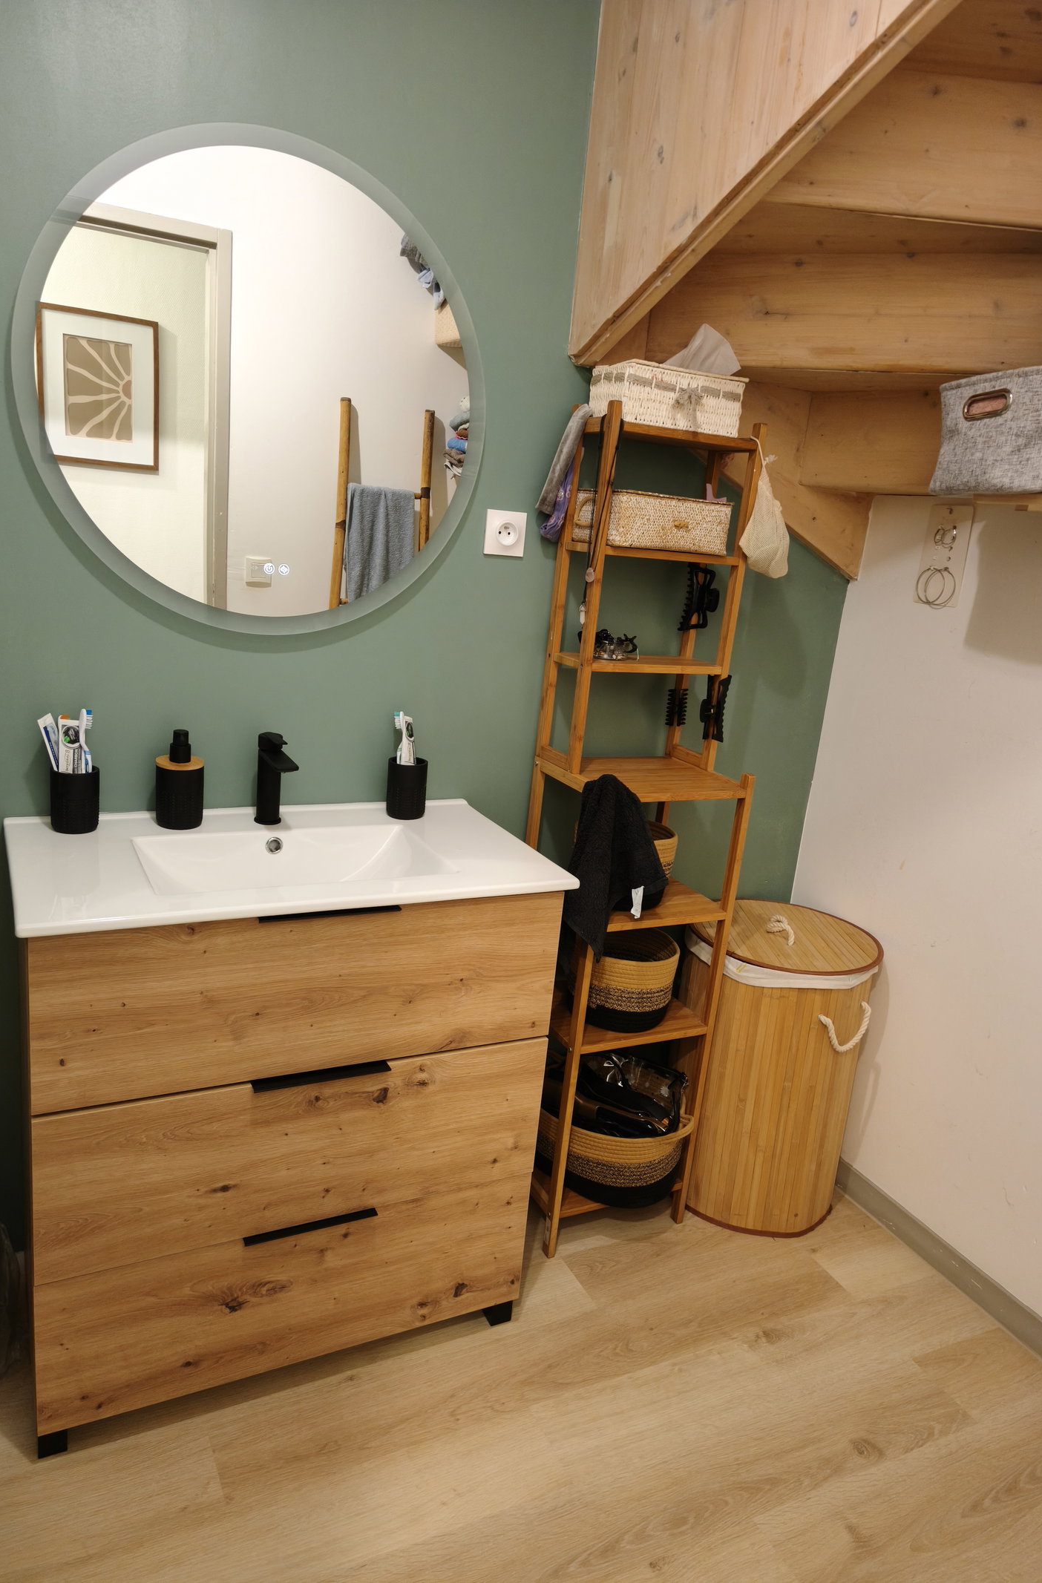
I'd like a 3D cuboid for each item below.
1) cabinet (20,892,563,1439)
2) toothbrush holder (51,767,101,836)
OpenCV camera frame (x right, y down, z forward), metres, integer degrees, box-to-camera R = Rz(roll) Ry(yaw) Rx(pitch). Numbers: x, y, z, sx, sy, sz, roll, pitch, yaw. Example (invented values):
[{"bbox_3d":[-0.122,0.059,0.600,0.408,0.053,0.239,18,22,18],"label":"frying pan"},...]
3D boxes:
[{"bbox_3d":[-0.417,0.525,1.817,0.794,0.842,0.424,-2,17,-28],"label":"cabinet"},{"bbox_3d":[-0.713,0.012,1.683,0.072,0.098,0.072,-2,17,-28],"label":"toothbrush holder"}]

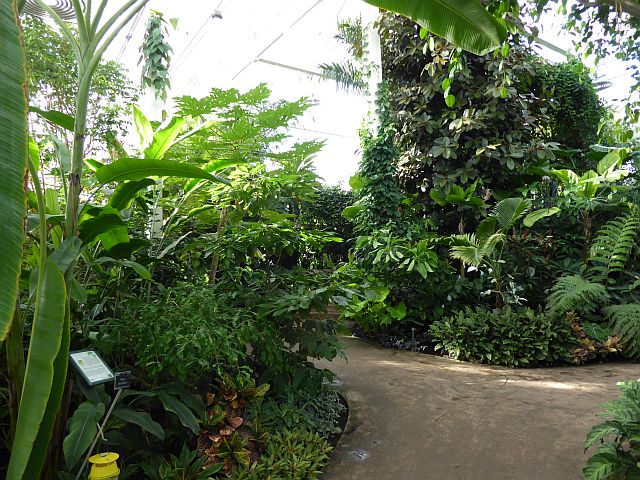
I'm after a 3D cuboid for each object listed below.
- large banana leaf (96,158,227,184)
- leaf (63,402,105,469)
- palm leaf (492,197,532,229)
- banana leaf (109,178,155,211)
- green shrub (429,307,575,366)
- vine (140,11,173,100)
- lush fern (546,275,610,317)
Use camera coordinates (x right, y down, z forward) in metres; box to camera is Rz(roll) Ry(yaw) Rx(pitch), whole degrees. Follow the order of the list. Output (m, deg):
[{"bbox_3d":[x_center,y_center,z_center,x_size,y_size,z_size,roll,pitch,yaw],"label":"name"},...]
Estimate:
[{"bbox_3d":[-1.303,-0.563,3.800,1.070,0.220,0.330,-2,-2,-6],"label":"large banana leaf"},{"bbox_3d":[-1.407,1.163,2.750,0.260,0.400,0.170,-1,-2,-20],"label":"leaf"},{"bbox_3d":[2.915,-0.416,7.000,0.600,0.480,0.300,-2,-2,18],"label":"palm leaf"},{"bbox_3d":[-1.582,-0.384,3.900,0.420,0.280,0.280,-1,-2,-11],"label":"banana leaf"},{"bbox_3d":[2.474,1.309,6.300,1.950,0.820,0.950,-2,-2,15],"label":"green shrub"},{"bbox_3d":[-3.132,-3.513,8.800,0.620,1.700,0.600,-1,-2,-11],"label":"vine"},{"bbox_3d":[3.691,0.793,6.600,0.920,0.600,0.750,-2,-2,21],"label":"lush fern"}]

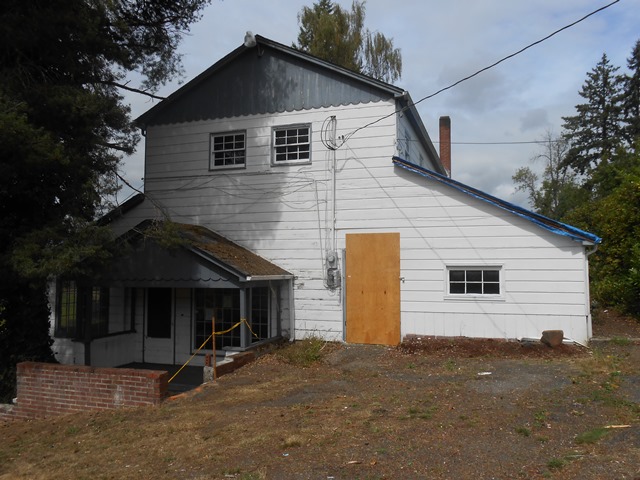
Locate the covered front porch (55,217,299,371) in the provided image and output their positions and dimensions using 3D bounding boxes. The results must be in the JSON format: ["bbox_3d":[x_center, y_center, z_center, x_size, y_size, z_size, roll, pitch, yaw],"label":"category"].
[{"bbox_3d":[-3.327,1.286,11.021,4.950,3.350,2.280,-1,-3,19],"label":"covered front porch"}]

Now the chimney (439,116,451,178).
[{"bbox_3d":[5.538,-4.056,21.249,0.490,2.650,0.500,-1,-3,19],"label":"chimney"}]

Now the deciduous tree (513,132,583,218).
[{"bbox_3d":[16.634,-2.056,35.095,4.800,10.600,4.800,-1,-3,19],"label":"deciduous tree"}]

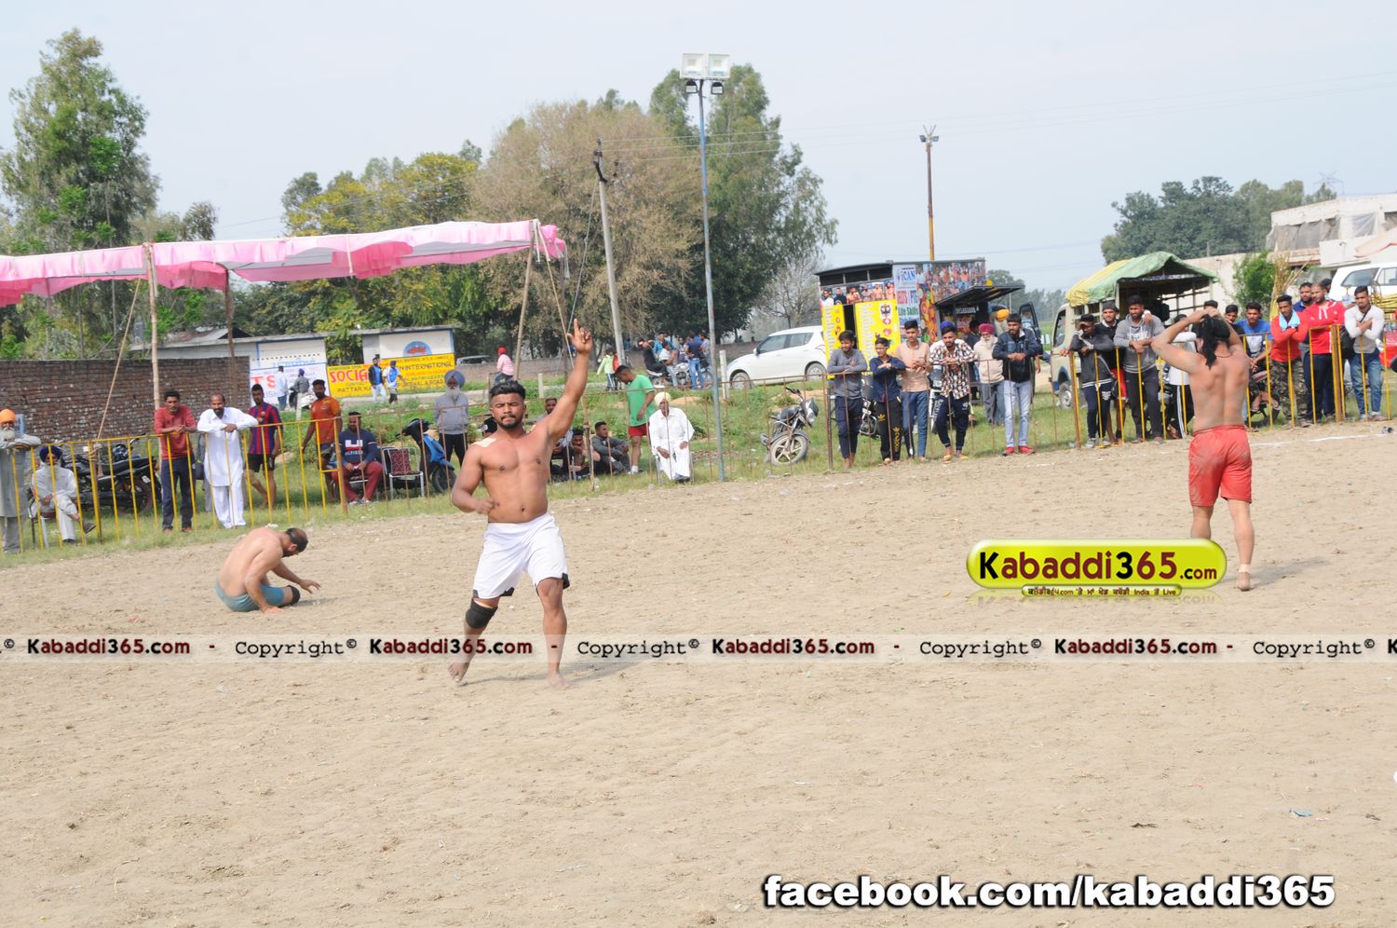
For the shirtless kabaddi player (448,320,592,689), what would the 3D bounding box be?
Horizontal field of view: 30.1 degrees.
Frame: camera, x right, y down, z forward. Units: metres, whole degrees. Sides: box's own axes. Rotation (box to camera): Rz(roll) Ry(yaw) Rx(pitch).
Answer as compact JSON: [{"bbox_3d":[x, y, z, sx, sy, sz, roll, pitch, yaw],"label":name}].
[{"bbox_3d":[-0.994,0.217,14.550,0.780,2.030,0.680,-5,3,-9],"label":"shirtless kabaddi player"}]

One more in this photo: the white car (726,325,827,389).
[{"bbox_3d":[2.611,-3.043,73.500,3.850,1.520,1.700,-6,2,27],"label":"white car"}]

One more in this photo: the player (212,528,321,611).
[{"bbox_3d":[-3.441,0.840,20.700,0.800,0.640,0.600,-6,3,-22],"label":"player"}]

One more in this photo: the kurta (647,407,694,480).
[{"bbox_3d":[-0.342,-0.255,31.950,0.550,0.870,0.620,-5,3,-6],"label":"kurta"}]

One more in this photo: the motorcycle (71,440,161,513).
[{"bbox_3d":[-8.050,0.211,34.600,1.980,1.080,0.720,-4,3,15],"label":"motorcycle"}]

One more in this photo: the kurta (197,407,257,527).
[{"bbox_3d":[-5.774,0.040,31.800,0.680,1.480,0.480,-5,3,-14],"label":"kurta"}]

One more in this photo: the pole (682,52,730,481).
[{"bbox_3d":[0.174,-2.419,31.800,0.600,5.250,0.400,-3,3,0],"label":"pole"}]

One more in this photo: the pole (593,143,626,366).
[{"bbox_3d":[-2.607,-6.010,79.000,0.850,7.600,0.400,-7,3,-17],"label":"pole"}]

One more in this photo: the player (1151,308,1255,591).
[{"bbox_3d":[3.247,-0.095,16.700,0.660,1.800,0.600,-5,3,-9],"label":"player"}]

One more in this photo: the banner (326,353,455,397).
[{"bbox_3d":[-11.338,-3.208,96.000,4.700,1.200,0.050,-5,3,-3],"label":"banner"}]

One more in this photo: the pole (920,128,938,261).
[{"bbox_3d":[8.152,-7.546,90.000,0.600,8.200,0.400,-3,3,0],"label":"pole"}]

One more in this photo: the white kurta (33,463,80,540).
[{"bbox_3d":[-7.619,0.447,30.800,0.550,0.900,0.720,-6,3,-28],"label":"white kurta"}]

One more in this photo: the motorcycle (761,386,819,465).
[{"bbox_3d":[1.154,-0.499,33.900,0.740,1.080,1.950,-6,3,-12],"label":"motorcycle"}]

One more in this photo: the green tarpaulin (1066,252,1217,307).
[{"bbox_3d":[7.057,-2.918,41.200,1.600,0.820,2.350,-6,3,-11],"label":"green tarpaulin"}]

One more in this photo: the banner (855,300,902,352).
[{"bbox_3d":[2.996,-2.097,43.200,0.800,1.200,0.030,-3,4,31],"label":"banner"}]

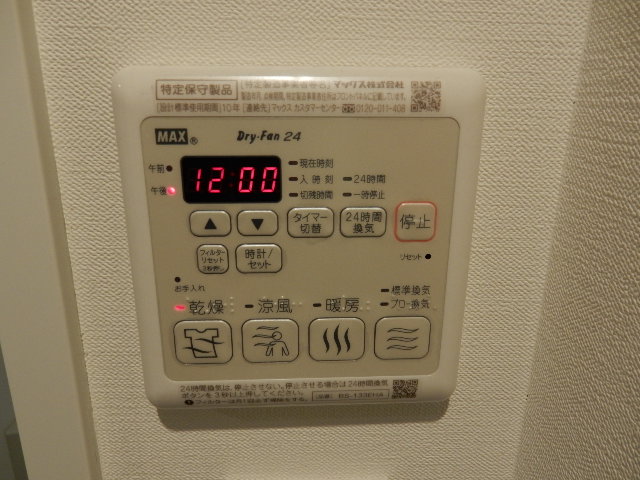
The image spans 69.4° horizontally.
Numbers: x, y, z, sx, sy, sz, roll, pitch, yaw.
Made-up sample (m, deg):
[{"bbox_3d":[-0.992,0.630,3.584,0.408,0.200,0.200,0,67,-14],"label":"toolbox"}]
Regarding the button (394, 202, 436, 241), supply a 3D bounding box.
[{"bbox_3d":[0.032,-0.006,0.153,0.014,0.013,0.003,0,16,-3],"label":"button"}]

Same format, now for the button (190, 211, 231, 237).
[{"bbox_3d":[-0.035,-0.005,0.149,0.013,0.009,0.003,0,16,-3],"label":"button"}]

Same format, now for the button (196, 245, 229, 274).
[{"bbox_3d":[-0.035,0.006,0.153,0.010,0.010,0.003,0,16,-3],"label":"button"}]

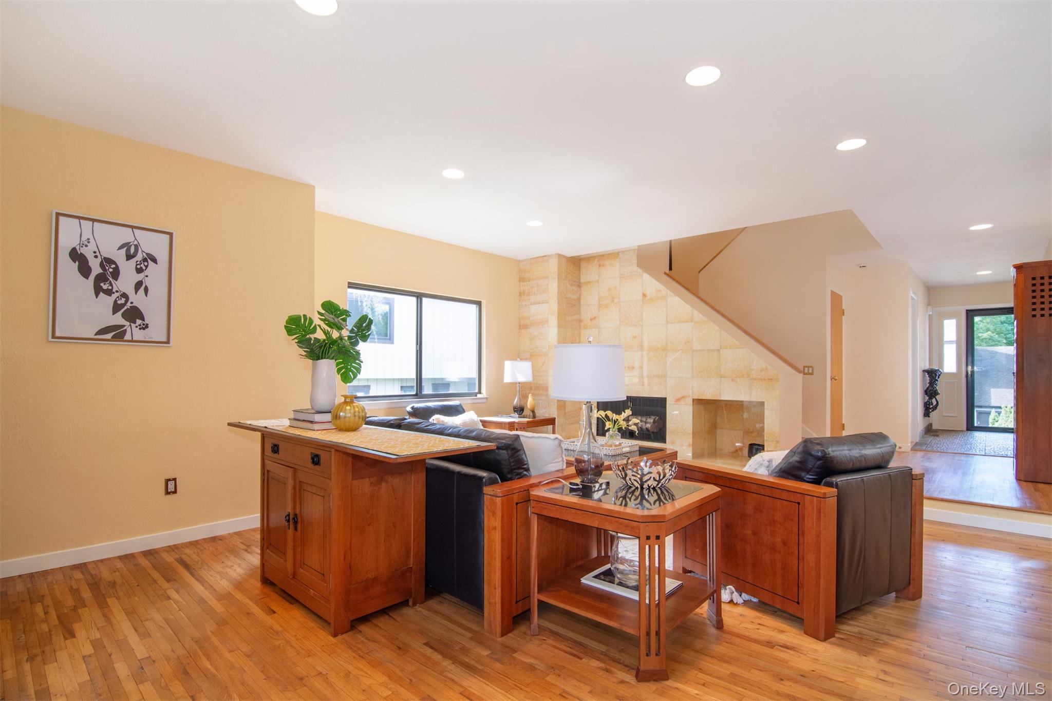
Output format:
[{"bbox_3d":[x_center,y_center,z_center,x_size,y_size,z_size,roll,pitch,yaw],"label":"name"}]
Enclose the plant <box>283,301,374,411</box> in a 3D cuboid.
[{"bbox_3d":[-1.200,0.035,2.850,0.490,0.650,0.440,1,-2,-23],"label":"plant"}]

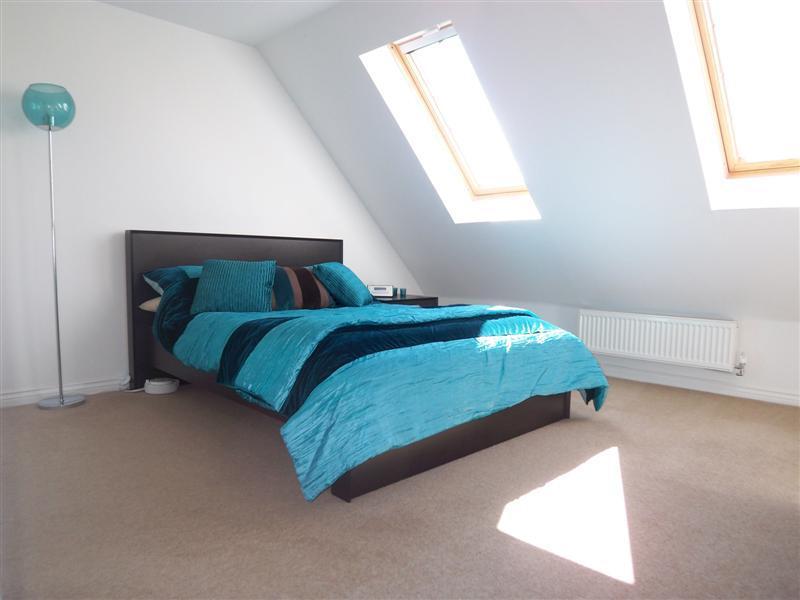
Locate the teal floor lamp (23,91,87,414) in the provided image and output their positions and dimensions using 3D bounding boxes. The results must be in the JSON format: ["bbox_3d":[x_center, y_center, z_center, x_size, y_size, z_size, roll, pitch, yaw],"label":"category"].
[{"bbox_3d":[-1.880,-0.276,2.907,0.245,1.710,0.245,5,6,44],"label":"teal floor lamp"}]

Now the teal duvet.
[{"bbox_3d":[-0.198,0.265,2.901,1.922,0.584,1.871,-3,6,-45],"label":"teal duvet"}]

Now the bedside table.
[{"bbox_3d":[-0.105,0.234,4.532,0.443,0.511,0.714,5,6,44],"label":"bedside table"}]

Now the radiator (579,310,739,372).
[{"bbox_3d":[1.741,0.257,3.682,1.006,0.317,0.085,5,6,44],"label":"radiator"}]

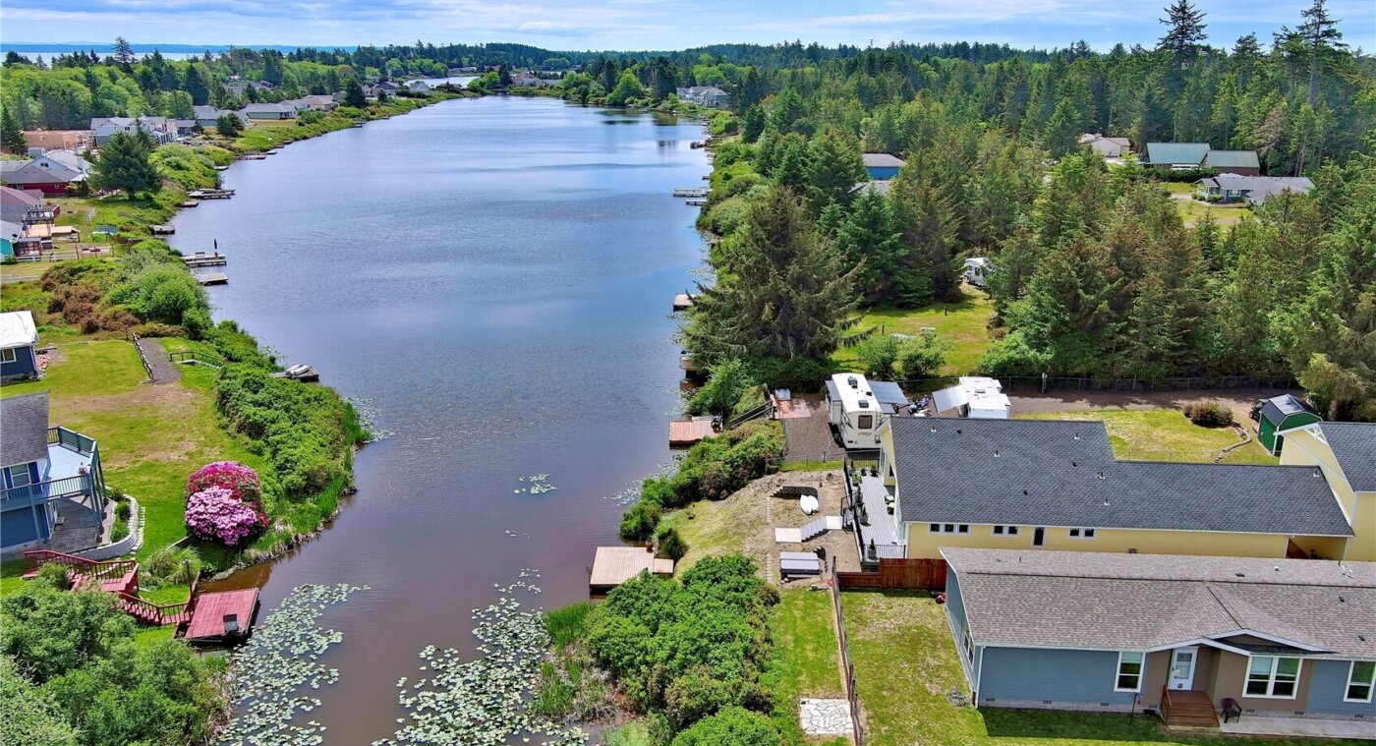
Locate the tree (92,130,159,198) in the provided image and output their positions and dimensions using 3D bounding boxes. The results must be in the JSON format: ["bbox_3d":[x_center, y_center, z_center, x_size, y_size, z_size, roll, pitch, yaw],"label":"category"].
[{"bbox_3d":[-103.800,-38.521,204.415,12.700,13.000,12.700,0,16,0],"label":"tree"}]

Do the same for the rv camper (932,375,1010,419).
[{"bbox_3d":[20.533,2.931,80.253,5.000,3.250,8.000,2,16,7],"label":"rv camper"}]

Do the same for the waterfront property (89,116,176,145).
[{"bbox_3d":[-160.000,-70.887,324.145,21.500,7.800,13.500,-1,16,-5],"label":"waterfront property"}]

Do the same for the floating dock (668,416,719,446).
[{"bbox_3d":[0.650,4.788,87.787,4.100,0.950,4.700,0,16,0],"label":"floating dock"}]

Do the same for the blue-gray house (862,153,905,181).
[{"bbox_3d":[39.800,-43.629,235.013,14.000,5.600,10.000,0,16,0],"label":"blue-gray house"}]

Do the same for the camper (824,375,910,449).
[{"bbox_3d":[13.250,2.656,81.014,5.500,3.350,10.000,0,16,1],"label":"camper"}]

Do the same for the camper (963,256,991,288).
[{"bbox_3d":[35.148,-11.508,129.987,2.500,3.000,7.000,-4,17,-12],"label":"camper"}]

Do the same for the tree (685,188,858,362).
[{"bbox_3d":[7.700,-8.323,97.596,15.600,16.300,15.600,0,16,0],"label":"tree"}]

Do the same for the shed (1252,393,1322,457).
[{"bbox_3d":[42.235,3.677,77.441,3.150,3.400,3.750,3,17,10],"label":"shed"}]

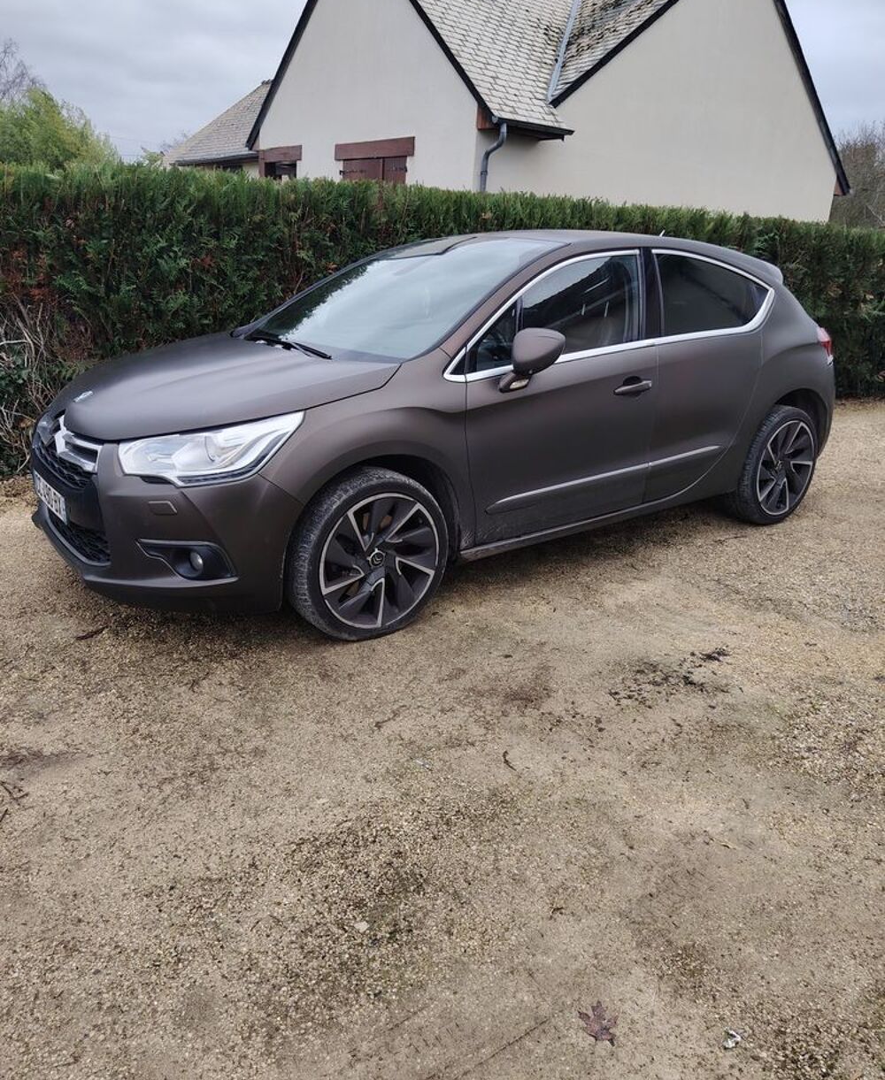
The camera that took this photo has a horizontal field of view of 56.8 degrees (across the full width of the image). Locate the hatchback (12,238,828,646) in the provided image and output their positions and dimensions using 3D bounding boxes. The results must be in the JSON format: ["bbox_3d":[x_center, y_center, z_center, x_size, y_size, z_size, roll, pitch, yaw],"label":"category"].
[{"bbox_3d":[0.232,-0.780,4.241,4.275,1.535,1.980,-13,23,-34],"label":"hatchback"}]

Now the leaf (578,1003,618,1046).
[{"bbox_3d":[0.307,0.942,1.603,0.078,0.014,0.098,-1,19,-7],"label":"leaf"}]

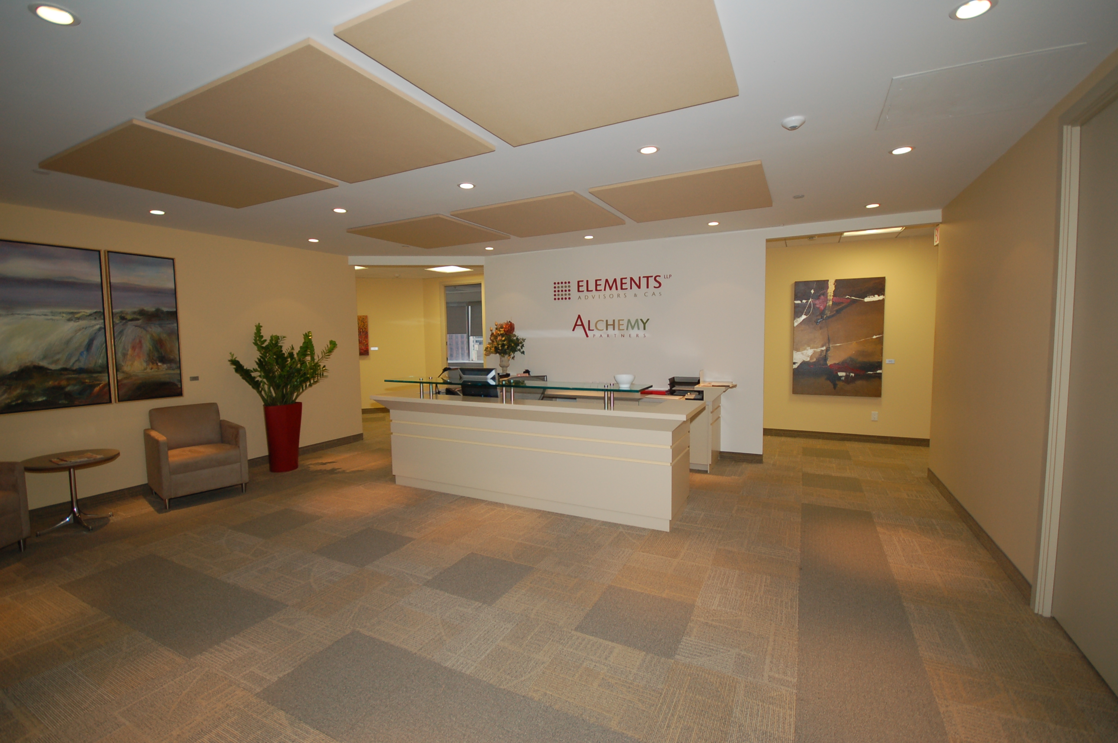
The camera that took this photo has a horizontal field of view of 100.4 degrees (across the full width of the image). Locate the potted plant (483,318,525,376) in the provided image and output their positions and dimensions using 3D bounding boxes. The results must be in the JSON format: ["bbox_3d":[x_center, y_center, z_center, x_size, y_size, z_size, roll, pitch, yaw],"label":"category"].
[{"bbox_3d":[-0.724,-0.320,6.199,0.520,0.740,0.480,-1,4,0],"label":"potted plant"}]

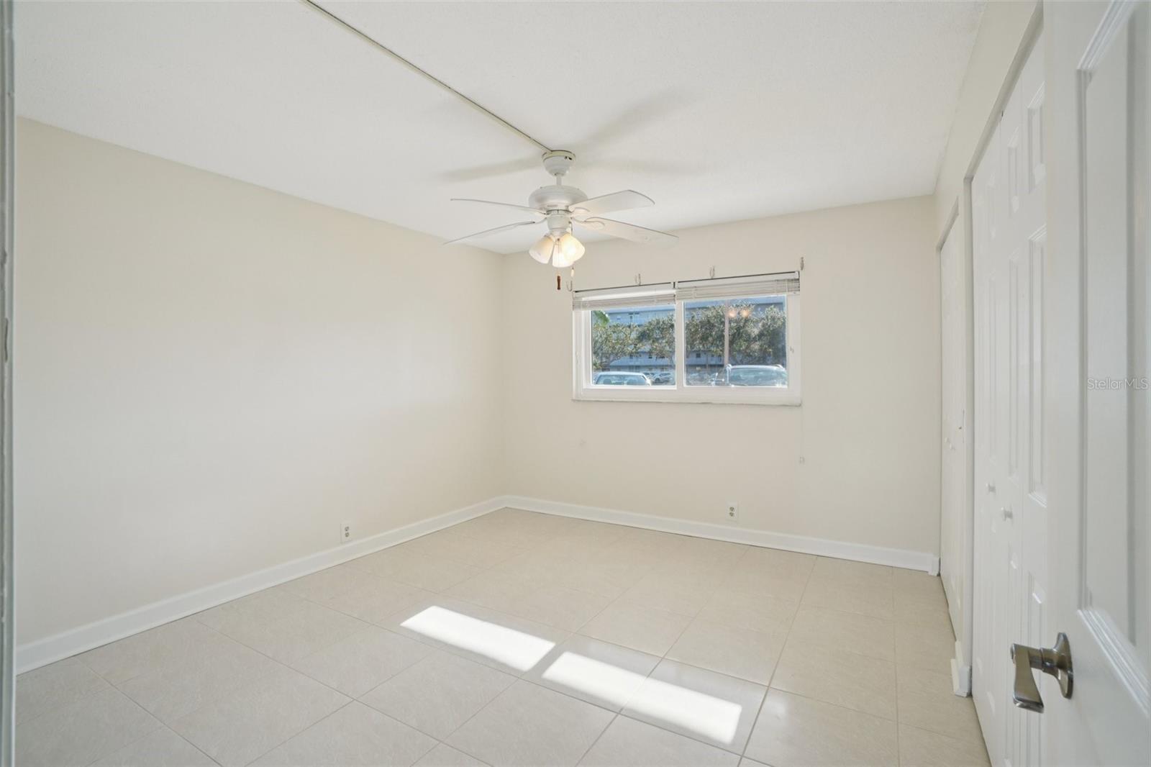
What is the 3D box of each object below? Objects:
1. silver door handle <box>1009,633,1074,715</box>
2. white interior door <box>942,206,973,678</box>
[{"bbox_3d":[0.520,0.323,0.571,0.052,0.066,0.133,0,1,32],"label":"silver door handle"},{"bbox_3d":[2.002,0.209,2.682,0.045,2.020,1.160,0,1,31],"label":"white interior door"}]

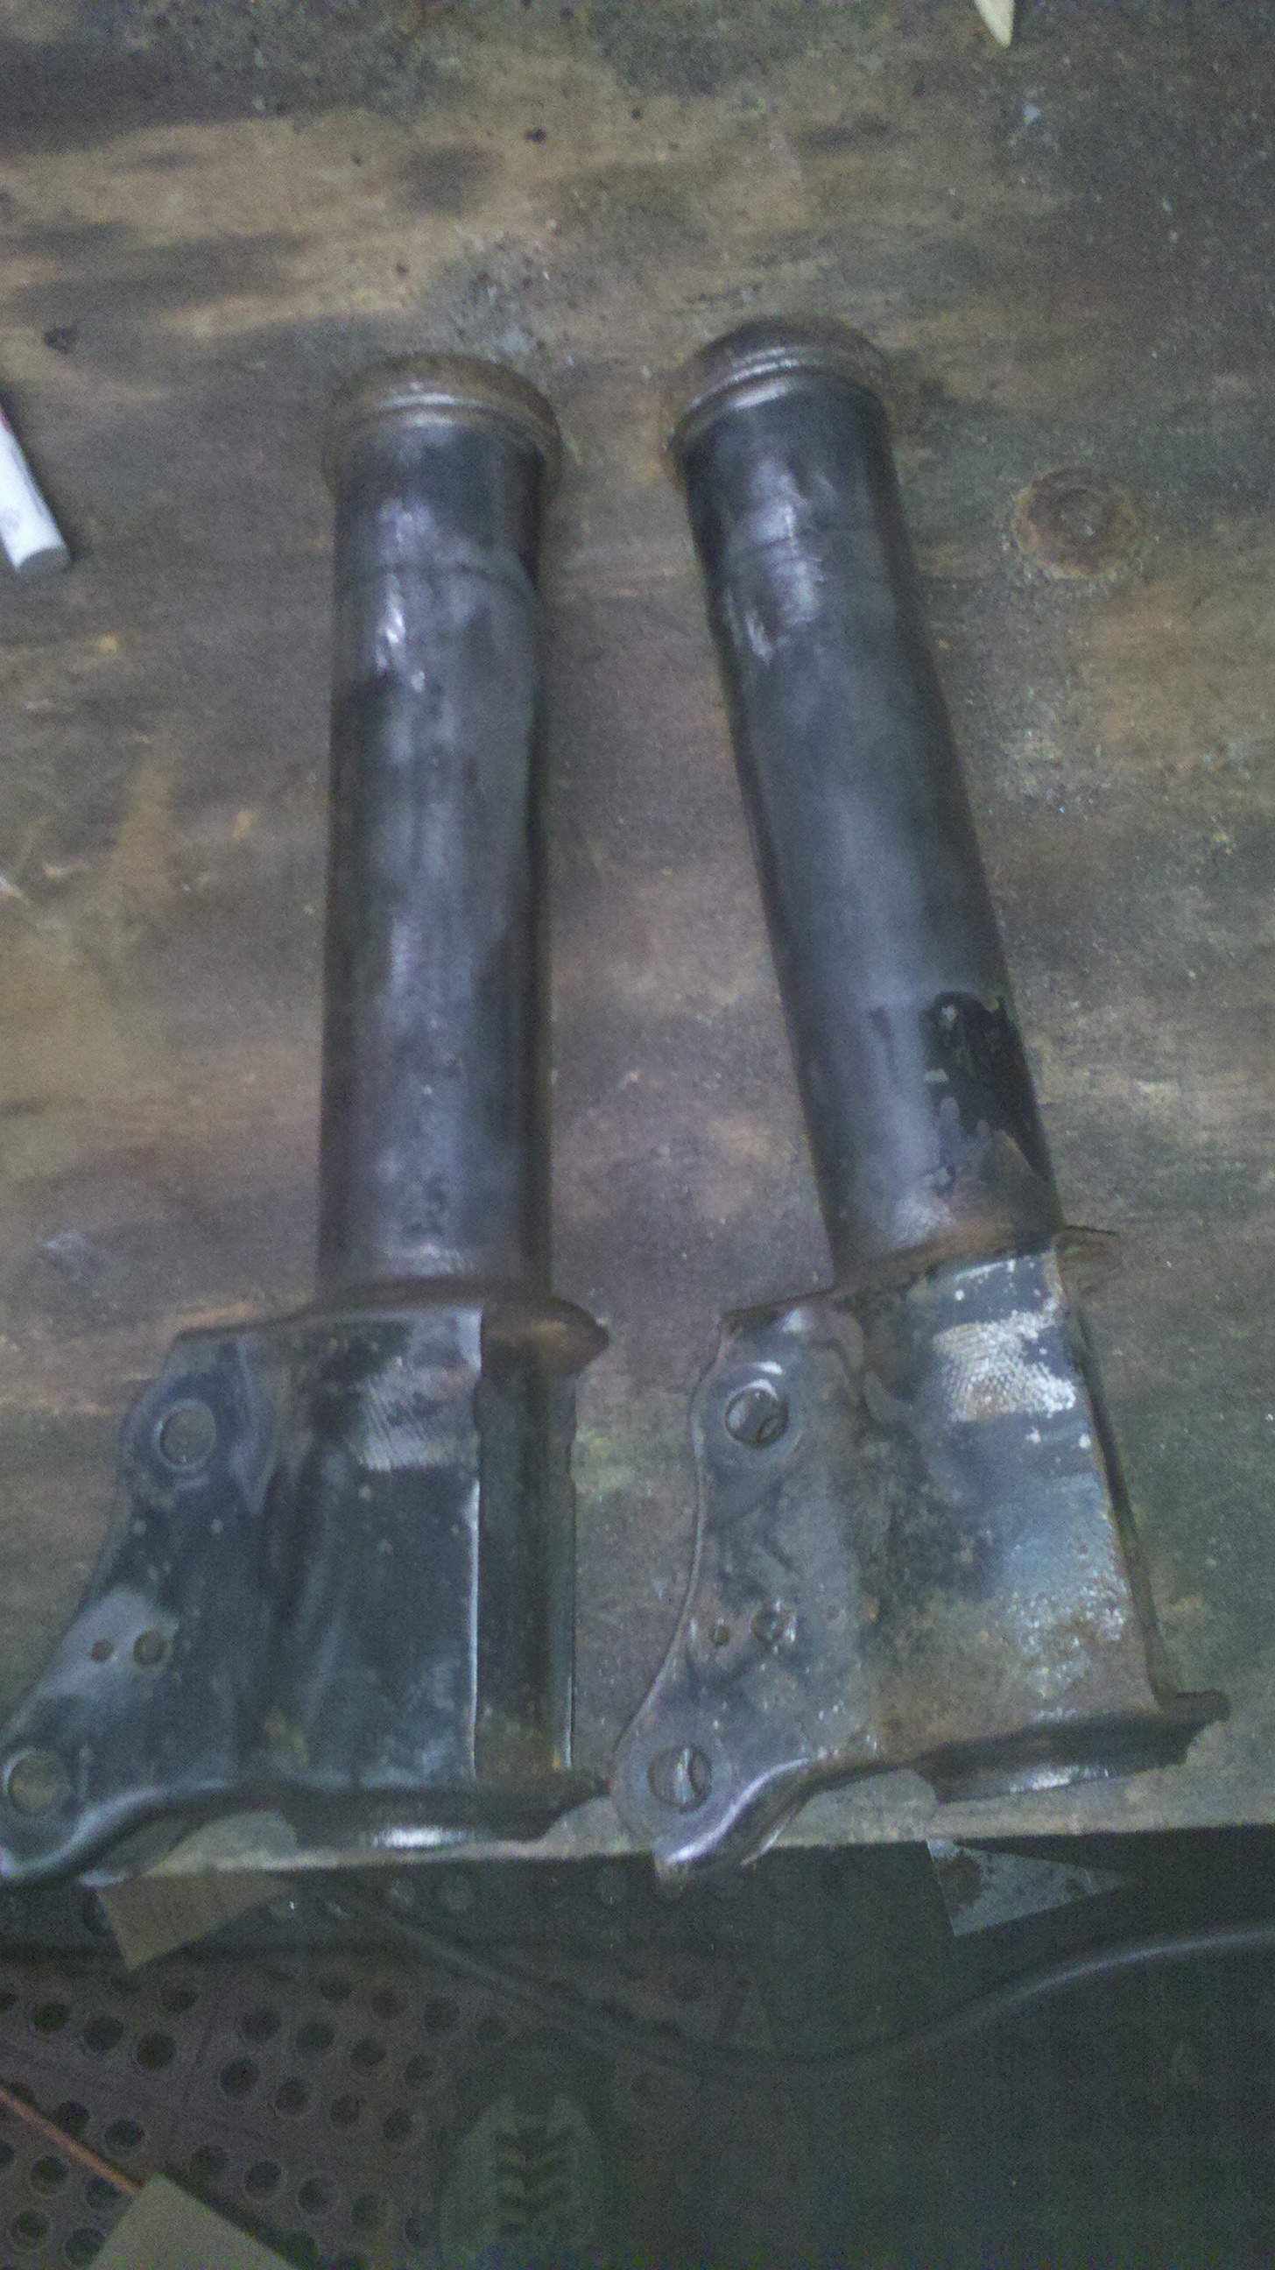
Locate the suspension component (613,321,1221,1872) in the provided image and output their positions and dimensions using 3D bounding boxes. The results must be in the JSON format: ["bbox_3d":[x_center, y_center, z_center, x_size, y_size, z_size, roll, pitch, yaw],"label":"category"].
[{"bbox_3d":[0.036,-0.020,0.417,0.125,0.063,0.341,-12,73,9],"label":"suspension component"}]

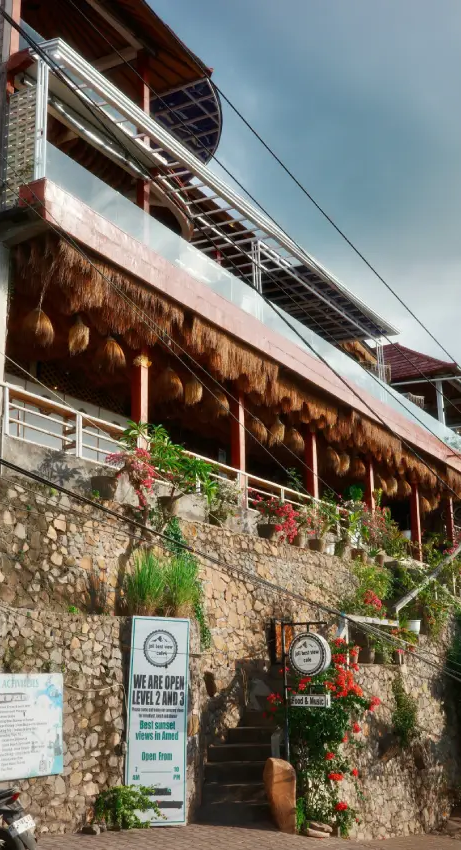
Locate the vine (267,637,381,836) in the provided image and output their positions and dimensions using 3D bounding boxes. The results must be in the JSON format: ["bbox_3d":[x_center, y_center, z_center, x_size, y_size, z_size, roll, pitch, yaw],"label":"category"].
[{"bbox_3d":[1.263,4.101,12.556,0.850,2.400,1.450,-9,-17,28],"label":"vine"}]

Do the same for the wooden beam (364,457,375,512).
[{"bbox_3d":[3.973,2.130,26.959,0.220,2.750,0.220,-11,-19,29],"label":"wooden beam"}]

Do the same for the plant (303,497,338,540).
[{"bbox_3d":[1.791,1.861,18.798,0.560,0.880,0.620,-9,-17,28],"label":"plant"}]

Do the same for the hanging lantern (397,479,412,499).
[{"bbox_3d":[5.422,1.979,29.430,0.430,0.600,0.430,-1,-17,0],"label":"hanging lantern"}]

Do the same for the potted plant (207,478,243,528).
[{"bbox_3d":[-0.120,1.553,18.927,0.600,0.930,0.650,-11,-19,29],"label":"potted plant"}]

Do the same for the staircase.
[{"bbox_3d":[0.083,4.416,12.425,0.980,1.300,1.650,0,-15,-3],"label":"staircase"}]

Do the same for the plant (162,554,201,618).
[{"bbox_3d":[-0.785,2.621,15.140,0.550,1.100,0.620,-11,-19,29],"label":"plant"}]

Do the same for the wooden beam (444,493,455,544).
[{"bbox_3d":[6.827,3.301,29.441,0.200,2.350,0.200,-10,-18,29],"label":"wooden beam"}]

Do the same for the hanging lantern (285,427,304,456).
[{"bbox_3d":[1.573,0.406,23.213,0.450,0.700,0.450,-1,-17,0],"label":"hanging lantern"}]

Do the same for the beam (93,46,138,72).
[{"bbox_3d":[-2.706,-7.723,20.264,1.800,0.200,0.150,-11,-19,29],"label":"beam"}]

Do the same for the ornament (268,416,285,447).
[{"bbox_3d":[0.978,0.138,20.080,0.360,0.620,0.360,-1,-16,0],"label":"ornament"}]

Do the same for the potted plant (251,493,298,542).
[{"bbox_3d":[0.875,1.798,18.359,0.680,0.980,0.780,-10,-18,29],"label":"potted plant"}]

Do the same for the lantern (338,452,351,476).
[{"bbox_3d":[2.779,0.963,23.021,0.340,0.580,0.340,-1,-16,0],"label":"lantern"}]

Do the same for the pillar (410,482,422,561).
[{"bbox_3d":[5.845,3.028,29.937,0.220,2.650,0.220,-11,-19,29],"label":"pillar"}]

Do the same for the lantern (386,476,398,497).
[{"bbox_3d":[4.368,1.669,25.624,0.330,0.560,0.330,-10,-18,29],"label":"lantern"}]

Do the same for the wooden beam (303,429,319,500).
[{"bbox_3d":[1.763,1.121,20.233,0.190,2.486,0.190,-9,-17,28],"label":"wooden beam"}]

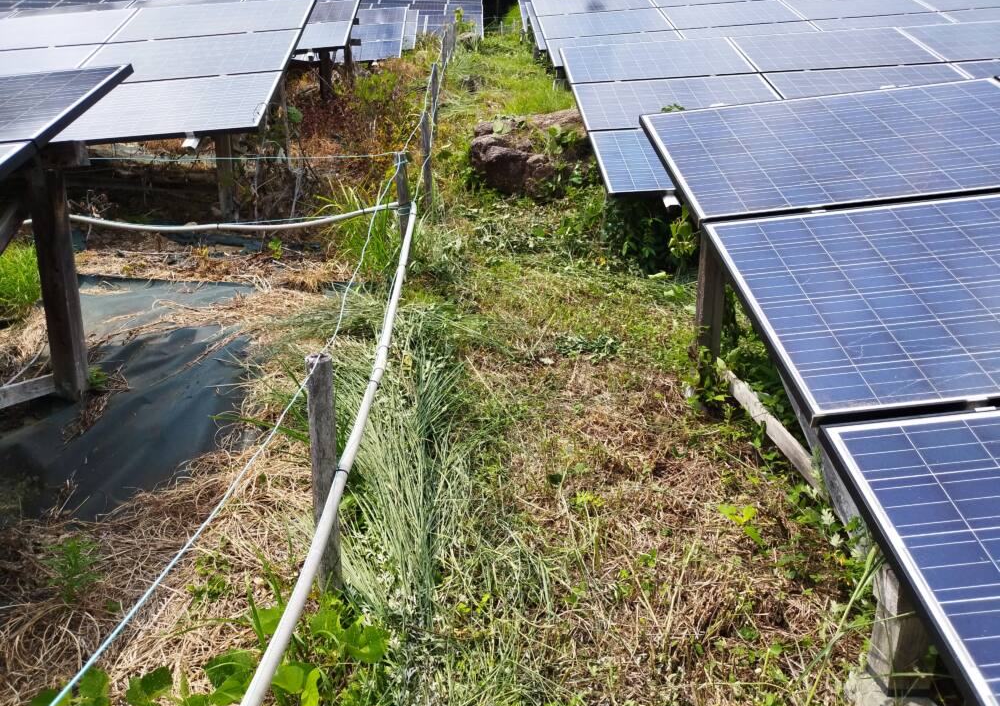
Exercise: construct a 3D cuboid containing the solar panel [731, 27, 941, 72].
[{"bbox_3d":[3.103,-2.817,7.287,1.650,0.042,0.990,-4,39,-1],"label":"solar panel"}]

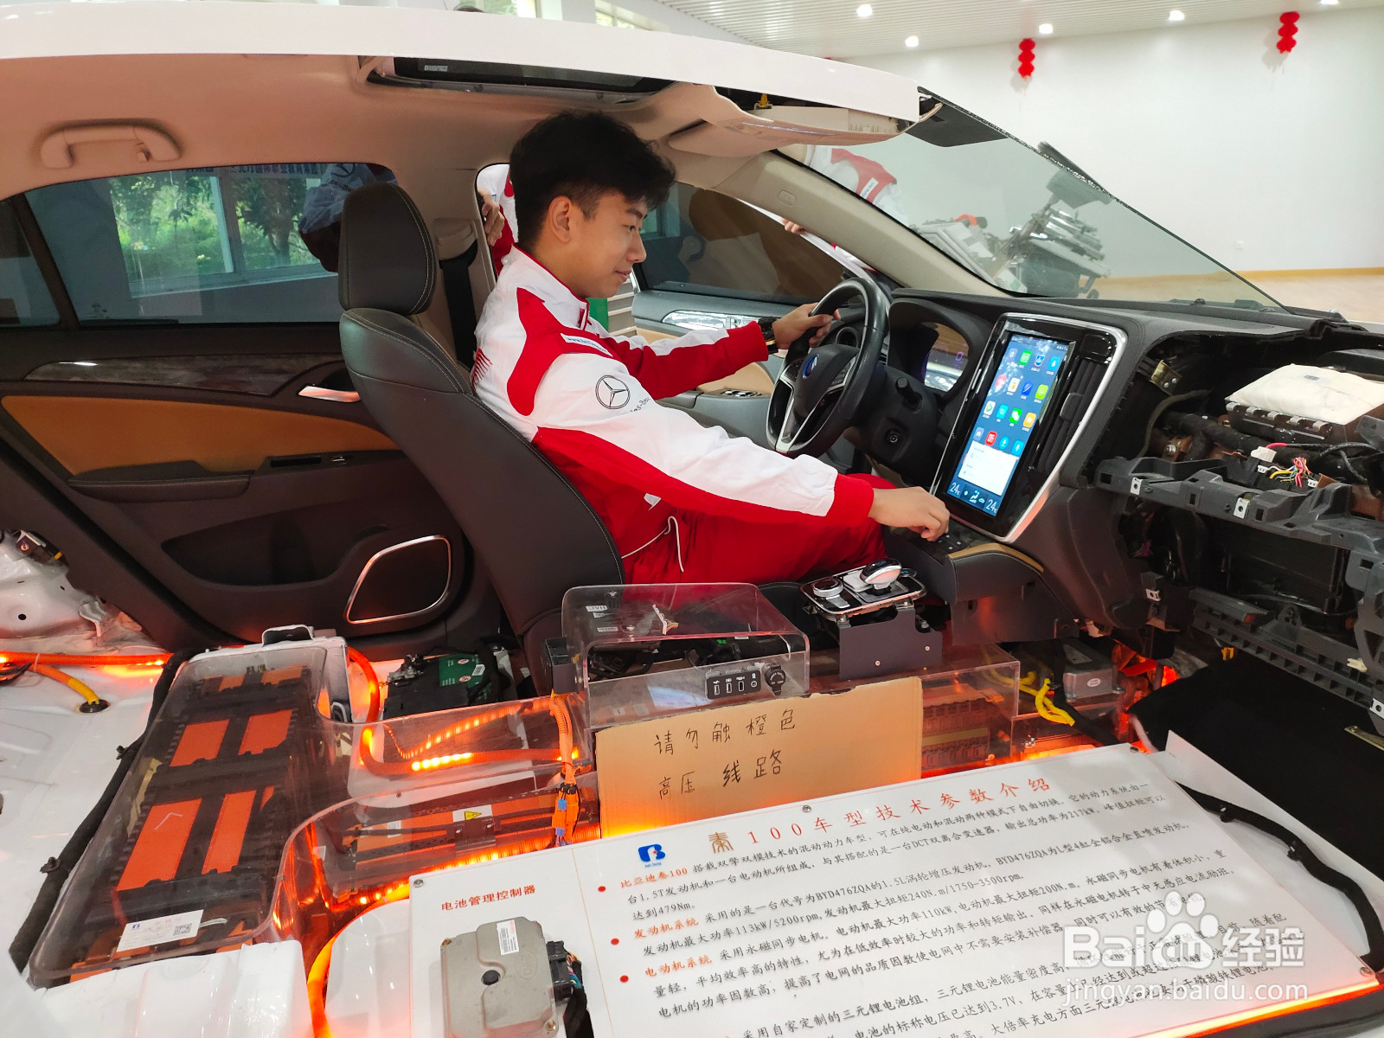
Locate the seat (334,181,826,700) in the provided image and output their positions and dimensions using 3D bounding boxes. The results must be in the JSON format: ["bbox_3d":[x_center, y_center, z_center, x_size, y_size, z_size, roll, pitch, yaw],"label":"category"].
[{"bbox_3d":[-0.152,-0.118,1.696,0.860,0.970,0.530,-8,21,-14],"label":"seat"}]

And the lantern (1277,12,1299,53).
[{"bbox_3d":[6.511,-5.323,10.050,0.200,0.400,0.200,3,21,16],"label":"lantern"}]

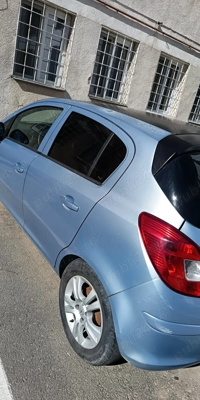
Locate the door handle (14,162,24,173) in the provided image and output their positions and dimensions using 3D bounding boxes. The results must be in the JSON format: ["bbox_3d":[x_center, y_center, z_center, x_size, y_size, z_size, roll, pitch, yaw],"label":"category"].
[{"bbox_3d":[-0.669,-0.272,2.313,0.055,0.075,0.205,-2,25,-37],"label":"door handle"}]

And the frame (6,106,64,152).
[{"bbox_3d":[-0.615,-0.671,2.474,0.100,0.440,0.870,18,12,-42],"label":"frame"}]

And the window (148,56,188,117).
[{"bbox_3d":[1.840,-3.118,7.708,1.130,1.500,0.220,1,20,-34],"label":"window"}]

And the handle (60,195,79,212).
[{"bbox_3d":[-0.182,0.024,1.674,0.055,0.075,0.215,-2,25,-37],"label":"handle"}]

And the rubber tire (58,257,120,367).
[{"bbox_3d":[-0.039,0.657,1.703,0.200,0.615,0.615,-2,25,-37],"label":"rubber tire"}]

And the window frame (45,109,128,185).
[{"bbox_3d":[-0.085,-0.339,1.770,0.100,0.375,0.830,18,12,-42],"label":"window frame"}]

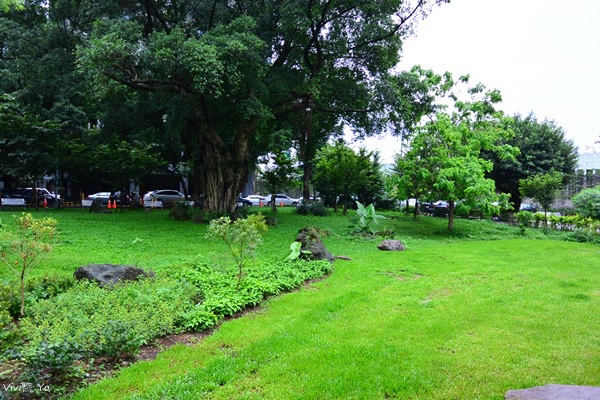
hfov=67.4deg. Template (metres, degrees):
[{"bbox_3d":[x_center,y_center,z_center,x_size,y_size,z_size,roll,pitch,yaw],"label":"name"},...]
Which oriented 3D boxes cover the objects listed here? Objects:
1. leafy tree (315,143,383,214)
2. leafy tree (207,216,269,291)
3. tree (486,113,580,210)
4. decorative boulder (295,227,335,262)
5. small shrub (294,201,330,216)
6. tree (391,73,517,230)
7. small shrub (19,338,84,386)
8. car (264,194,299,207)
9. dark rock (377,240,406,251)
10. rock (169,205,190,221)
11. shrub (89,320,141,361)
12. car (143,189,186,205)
[{"bbox_3d":[2.997,-1.369,29.000,4.382,4.672,4.200,0,1,0],"label":"leafy tree"},{"bbox_3d":[-0.986,0.813,7.100,0.978,1.231,0.900,0,1,0],"label":"leafy tree"},{"bbox_3d":[21.607,-3.407,42.000,9.000,9.500,8.500,2,1,27],"label":"tree"},{"bbox_3d":[0.338,1.038,10.500,0.930,0.850,0.750,2,1,0],"label":"decorative boulder"},{"bbox_3d":[0.792,0.586,31.000,2.300,1.100,1.900,2,1,0],"label":"small shrub"},{"bbox_3d":[6.208,-1.962,18.200,5.096,6.390,4.700,0,1,0],"label":"tree"},{"bbox_3d":[-2.043,1.328,3.700,0.520,0.340,0.460,1,1,-29],"label":"small shrub"},{"bbox_3d":[-1.983,0.074,51.000,4.450,1.450,1.800,0,1,-7],"label":"car"},{"bbox_3d":[2.664,1.325,13.100,0.860,0.300,0.600,2,1,0],"label":"dark rock"},{"bbox_3d":[-6.506,0.681,24.500,1.050,0.880,0.900,2,1,0],"label":"rock"},{"bbox_3d":[-1.731,1.311,4.200,0.485,0.373,0.450,0,1,0],"label":"shrub"},{"bbox_3d":[-12.709,-0.191,43.000,4.500,1.520,1.780,1,1,-35],"label":"car"}]

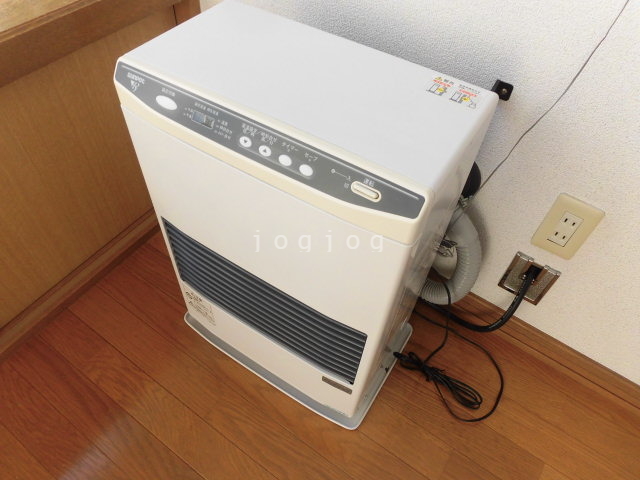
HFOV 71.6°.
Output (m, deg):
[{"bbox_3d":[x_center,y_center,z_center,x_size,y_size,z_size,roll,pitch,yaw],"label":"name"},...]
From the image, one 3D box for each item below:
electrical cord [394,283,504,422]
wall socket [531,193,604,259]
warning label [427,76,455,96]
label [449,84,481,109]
[{"bbox_3d":[0.263,0.222,0.866,0.228,0.110,0.185,29,56,19],"label":"electrical cord"},{"bbox_3d":[0.396,-0.015,0.716,0.070,0.120,0.010,29,56,19],"label":"wall socket"},{"bbox_3d":[0.139,-0.179,0.518,0.024,0.001,0.036,27,55,18],"label":"warning label"},{"bbox_3d":[0.169,-0.163,0.506,0.034,0.001,0.036,27,55,18],"label":"label"}]

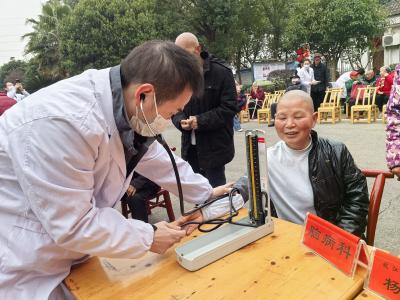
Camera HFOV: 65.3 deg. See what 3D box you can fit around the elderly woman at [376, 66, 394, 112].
[{"bbox_3d":[4.855,-1.548,8.122,0.660,1.200,0.500,-17,15,-40],"label":"elderly woman"}]

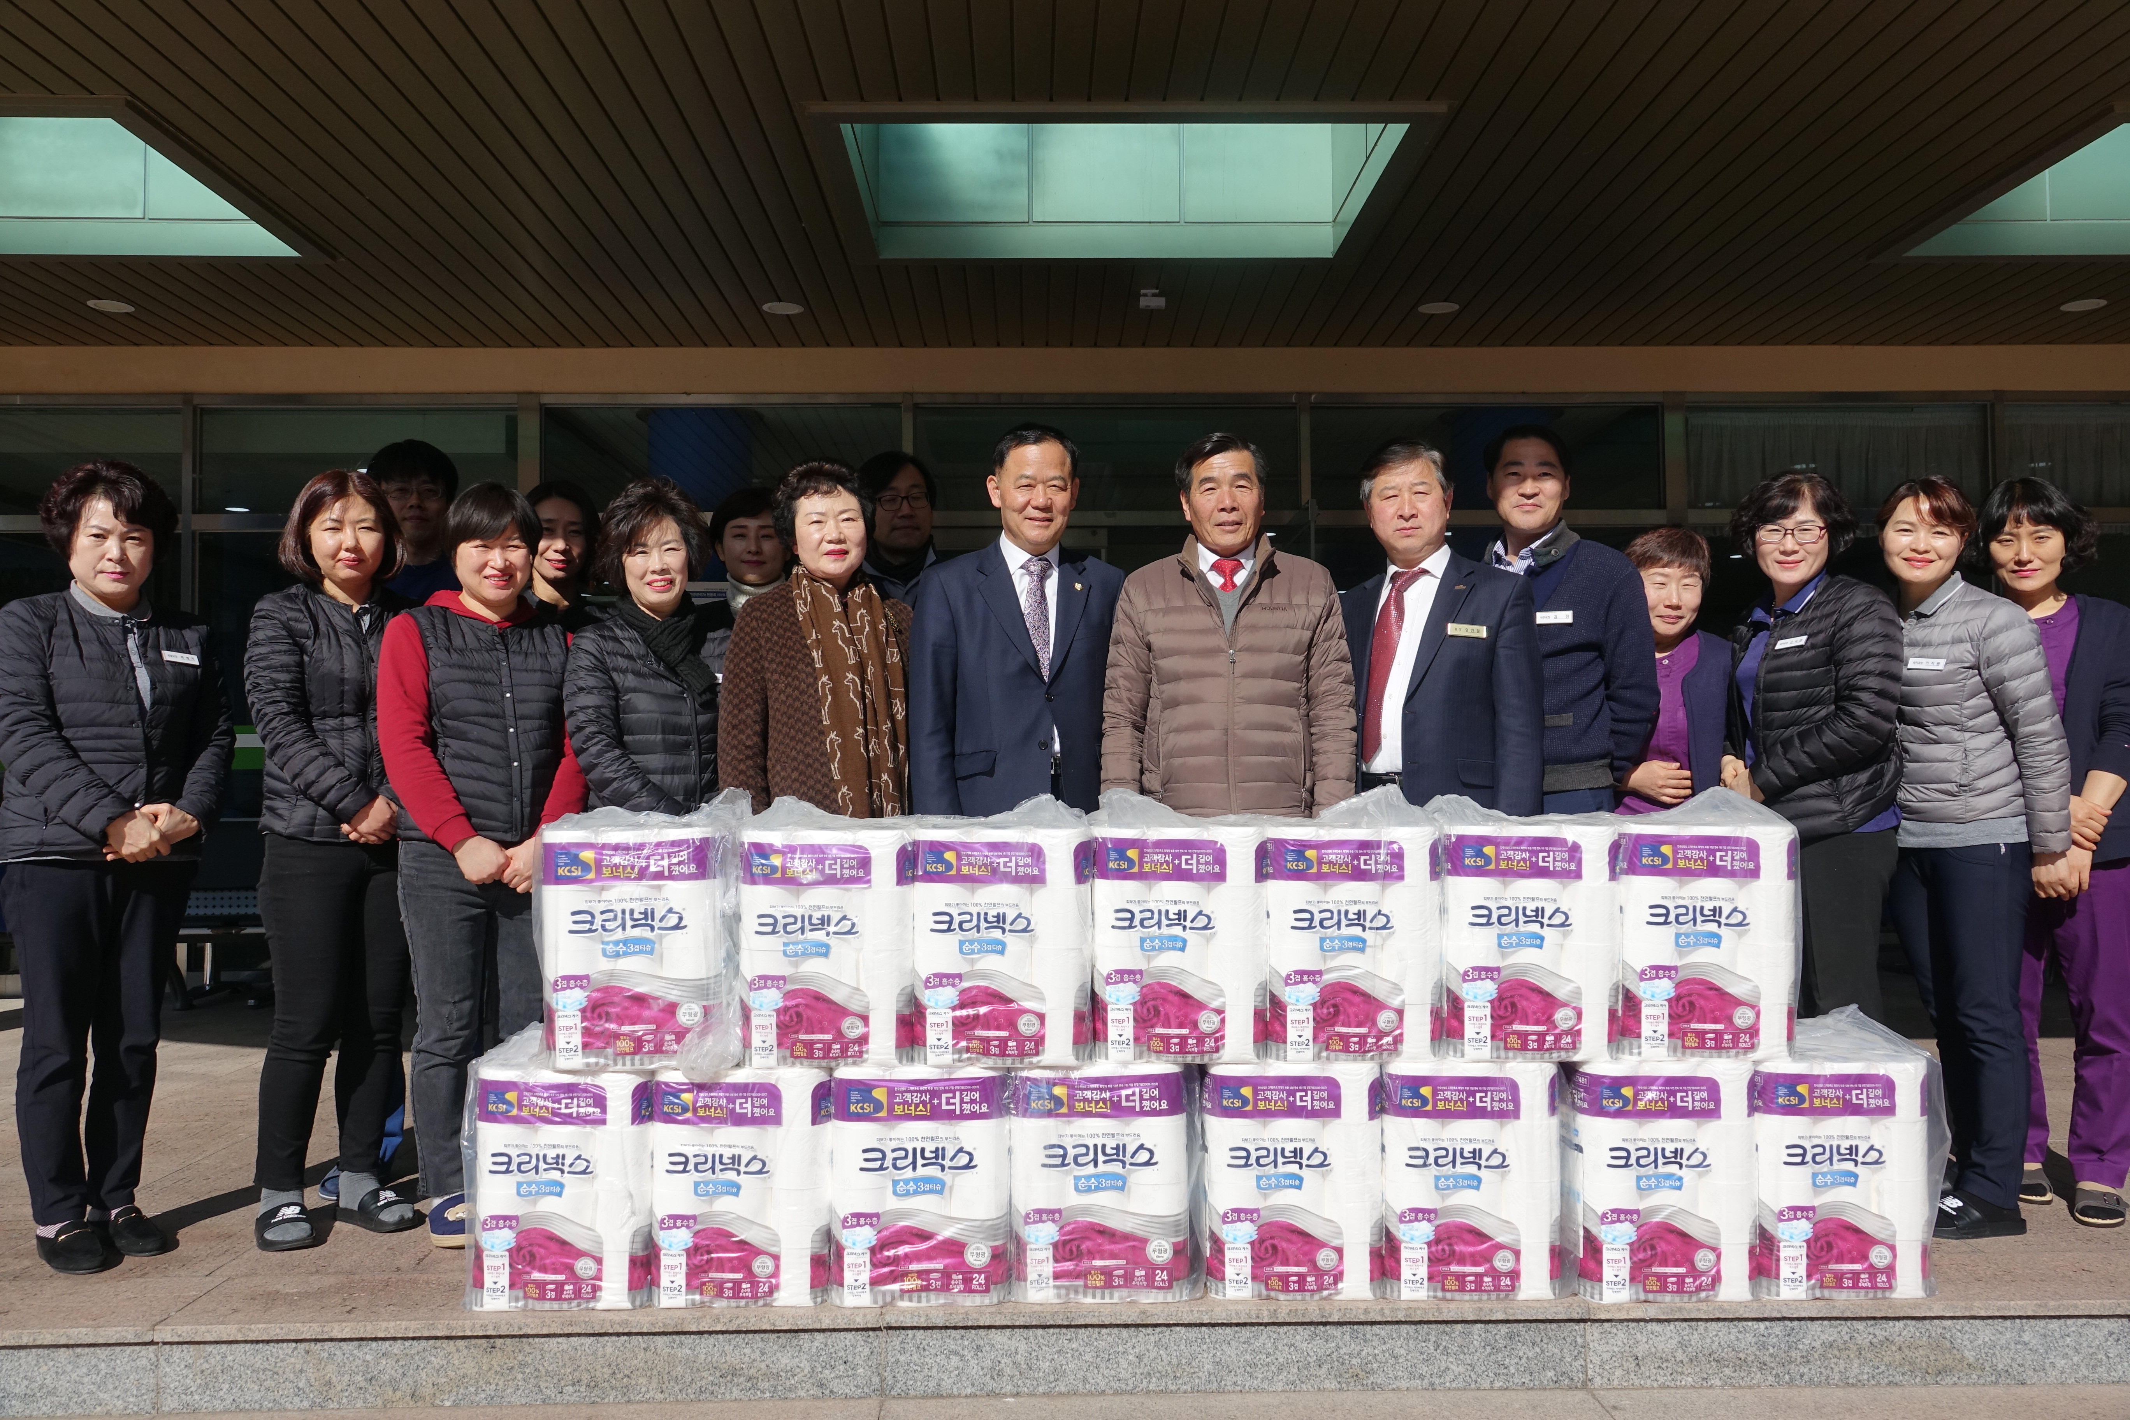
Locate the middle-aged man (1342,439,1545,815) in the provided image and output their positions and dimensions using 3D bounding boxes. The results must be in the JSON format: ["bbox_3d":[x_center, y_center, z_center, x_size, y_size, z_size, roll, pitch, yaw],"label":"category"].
[{"bbox_3d":[0.779,0.257,3.363,0.520,1.660,0.310,-2,-3,36],"label":"middle-aged man"}]

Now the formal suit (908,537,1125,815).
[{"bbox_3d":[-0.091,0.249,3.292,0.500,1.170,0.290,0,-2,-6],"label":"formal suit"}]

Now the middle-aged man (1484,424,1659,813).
[{"bbox_3d":[1.072,0.233,3.553,0.500,1.747,0.310,-1,-2,14],"label":"middle-aged man"}]

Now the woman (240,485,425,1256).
[{"bbox_3d":[-1.572,0.301,3.441,0.410,1.639,0.330,1,-3,-28],"label":"woman"}]

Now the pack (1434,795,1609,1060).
[{"bbox_3d":[0.849,0.428,3.046,0.330,0.445,0.230,0,-2,-1],"label":"pack"}]

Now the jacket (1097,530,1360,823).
[{"bbox_3d":[0.345,-0.033,3.364,0.530,0.685,0.320,-1,-2,6],"label":"jacket"}]

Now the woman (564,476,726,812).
[{"bbox_3d":[-0.875,0.303,3.351,0.460,1.585,0.320,1,-3,-36],"label":"woman"}]

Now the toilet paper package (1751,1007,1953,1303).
[{"bbox_3d":[1.409,0.848,2.990,0.335,0.445,0.230,0,-2,-1],"label":"toilet paper package"}]

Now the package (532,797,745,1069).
[{"bbox_3d":[-0.799,0.427,3.015,0.350,0.470,0.235,0,-2,-2],"label":"package"}]

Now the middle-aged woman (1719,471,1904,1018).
[{"bbox_3d":[1.589,0.291,3.371,0.360,1.585,0.460,1,-3,-38],"label":"middle-aged woman"}]

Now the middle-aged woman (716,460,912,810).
[{"bbox_3d":[-0.512,0.294,3.311,0.440,1.628,0.310,0,-3,-16],"label":"middle-aged woman"}]

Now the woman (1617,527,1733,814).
[{"bbox_3d":[1.344,0.341,3.539,0.450,1.500,0.300,-1,-2,20],"label":"woman"}]

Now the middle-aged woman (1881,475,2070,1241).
[{"bbox_3d":[1.960,0.294,3.430,0.420,1.602,0.340,-2,-3,38],"label":"middle-aged woman"}]

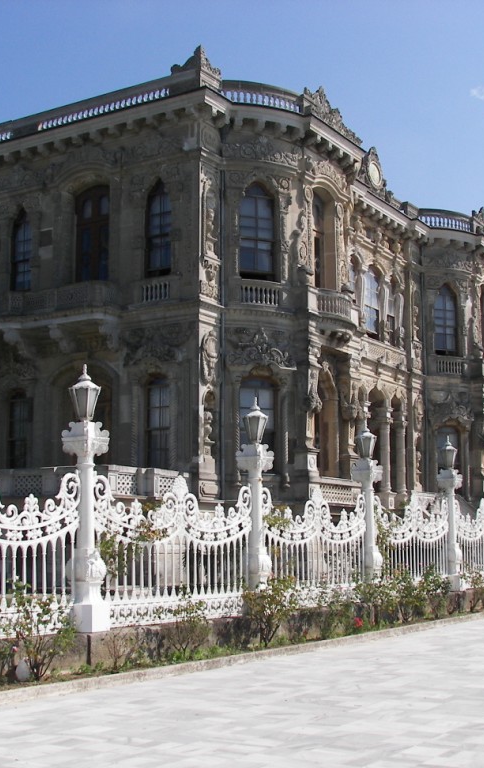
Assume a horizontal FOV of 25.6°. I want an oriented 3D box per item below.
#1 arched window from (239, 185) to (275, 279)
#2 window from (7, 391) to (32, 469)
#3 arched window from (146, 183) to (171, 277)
[{"bbox_3d":[0.467,-4.934,34.634,1.290,3.270,0.300,3,-9,-18],"label":"arched window"},{"bbox_3d":[-7.606,1.744,36.533,0.980,3.070,0.300,-5,-10,32],"label":"window"},{"bbox_3d":[-2.601,-4.996,34.339,1.050,3.230,0.300,-5,-10,32],"label":"arched window"}]

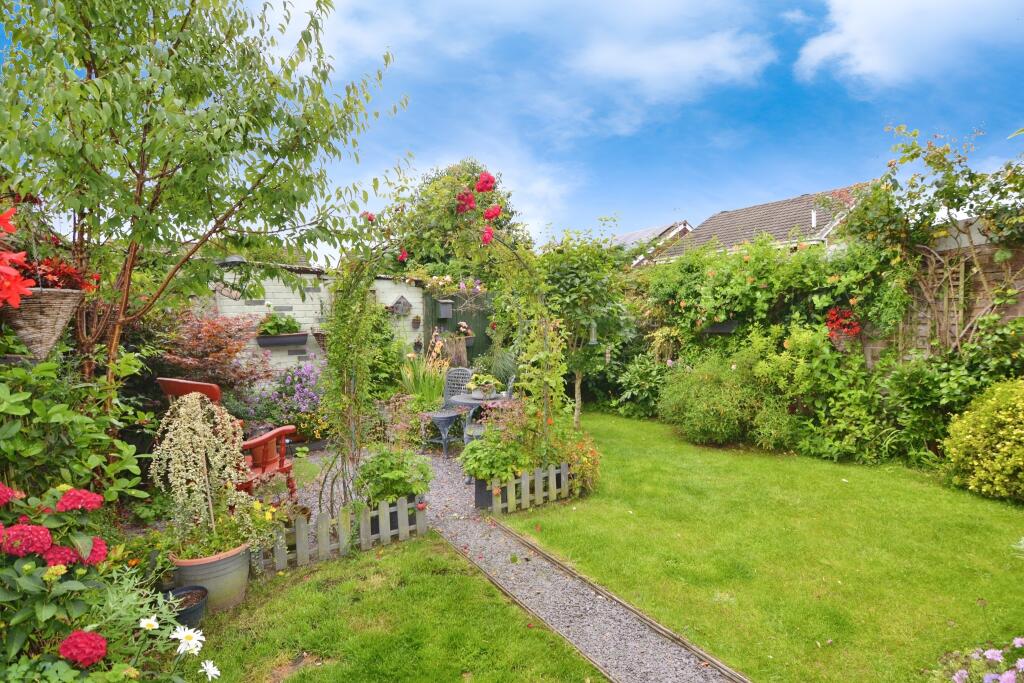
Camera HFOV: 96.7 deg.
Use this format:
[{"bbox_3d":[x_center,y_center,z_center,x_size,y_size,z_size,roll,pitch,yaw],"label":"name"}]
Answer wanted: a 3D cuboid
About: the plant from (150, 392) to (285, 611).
[{"bbox_3d":[-1.533,0.797,2.408,0.610,1.050,0.570,-3,4,-34],"label":"plant"}]

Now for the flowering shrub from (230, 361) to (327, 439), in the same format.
[{"bbox_3d":[-2.580,0.640,5.000,0.650,0.850,0.950,0,0,36],"label":"flowering shrub"}]

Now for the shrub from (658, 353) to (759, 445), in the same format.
[{"bbox_3d":[2.258,0.596,5.341,1.120,0.950,1.050,0,3,23],"label":"shrub"}]

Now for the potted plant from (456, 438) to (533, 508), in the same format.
[{"bbox_3d":[-0.140,0.990,3.680,0.530,0.530,0.480,0,0,-31],"label":"potted plant"}]

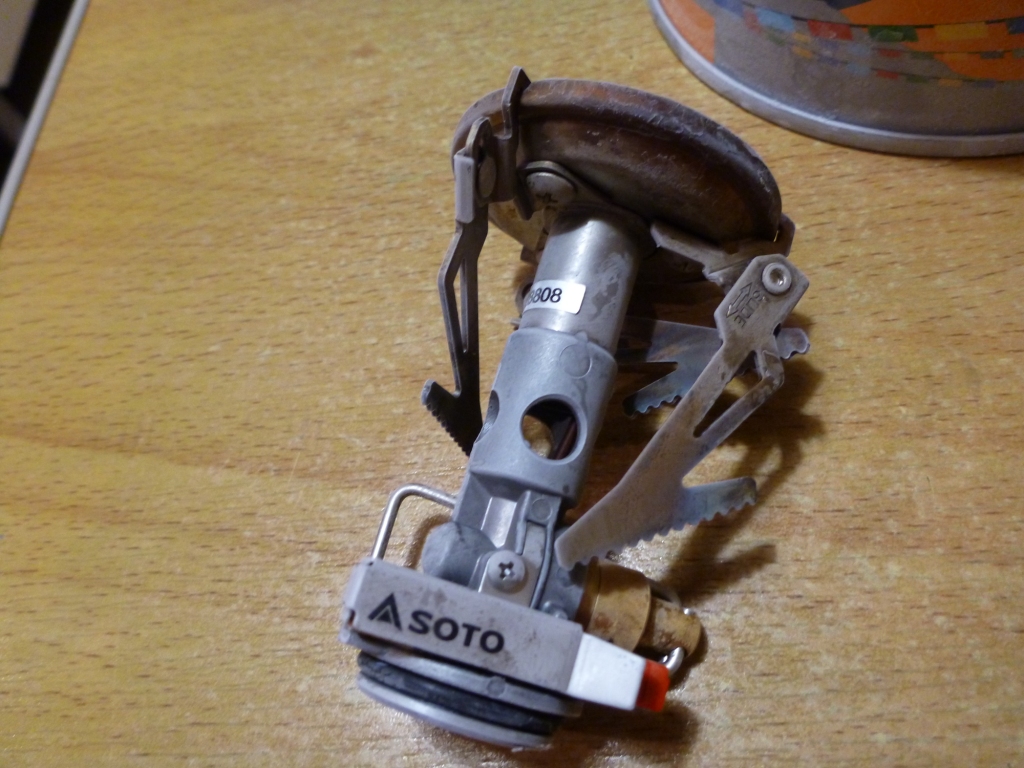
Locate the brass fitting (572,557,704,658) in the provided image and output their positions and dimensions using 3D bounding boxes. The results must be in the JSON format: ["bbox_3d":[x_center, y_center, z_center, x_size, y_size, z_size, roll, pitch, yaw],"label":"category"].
[{"bbox_3d":[0.016,0.031,0.112,0.017,0.012,0.012,20,90,-13],"label":"brass fitting"}]

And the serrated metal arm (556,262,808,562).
[{"bbox_3d":[0.026,0.006,0.105,0.018,0.003,0.051,39,73,-6],"label":"serrated metal arm"}]

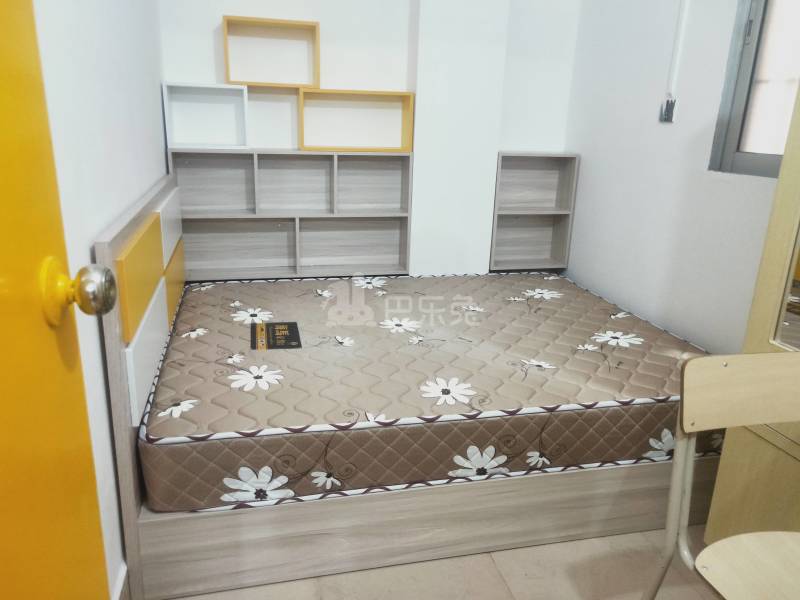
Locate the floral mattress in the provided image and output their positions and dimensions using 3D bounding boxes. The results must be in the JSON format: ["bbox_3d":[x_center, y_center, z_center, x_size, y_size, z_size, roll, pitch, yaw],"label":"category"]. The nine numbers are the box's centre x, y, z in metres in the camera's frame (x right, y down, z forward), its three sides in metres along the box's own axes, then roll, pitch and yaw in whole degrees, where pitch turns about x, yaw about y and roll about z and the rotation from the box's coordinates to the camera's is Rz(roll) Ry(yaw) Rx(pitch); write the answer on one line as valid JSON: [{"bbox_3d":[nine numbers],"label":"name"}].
[{"bbox_3d":[0.116,0.219,2.453,2.033,0.246,1.456,-2,19,-14],"label":"floral mattress"}]

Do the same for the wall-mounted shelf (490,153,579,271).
[{"bbox_3d":[0.725,-0.511,3.294,0.477,0.644,0.200,-2,19,-13],"label":"wall-mounted shelf"}]

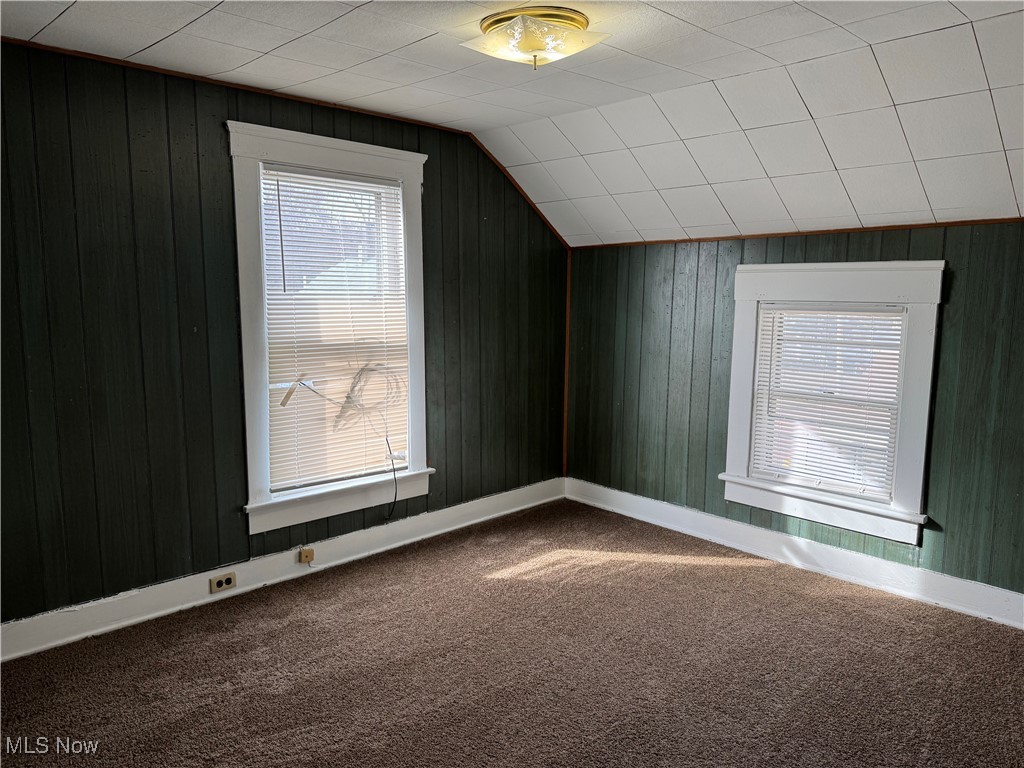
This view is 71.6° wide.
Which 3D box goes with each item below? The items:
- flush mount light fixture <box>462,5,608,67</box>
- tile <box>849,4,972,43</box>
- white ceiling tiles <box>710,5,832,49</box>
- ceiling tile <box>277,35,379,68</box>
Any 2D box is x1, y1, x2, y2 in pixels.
[{"bbox_3d":[0.071,-1.071,2.259,0.347,0.130,0.347,-6,10,-34],"label":"flush mount light fixture"},{"bbox_3d":[1.234,-1.137,2.228,0.265,0.015,0.305,-8,11,-43],"label":"tile"},{"bbox_3d":[0.834,-1.149,2.270,0.305,0.020,0.305,-8,12,-43],"label":"white ceiling tiles"},{"bbox_3d":[-0.663,-1.188,2.543,0.305,0.015,0.305,-8,11,-43],"label":"ceiling tile"}]

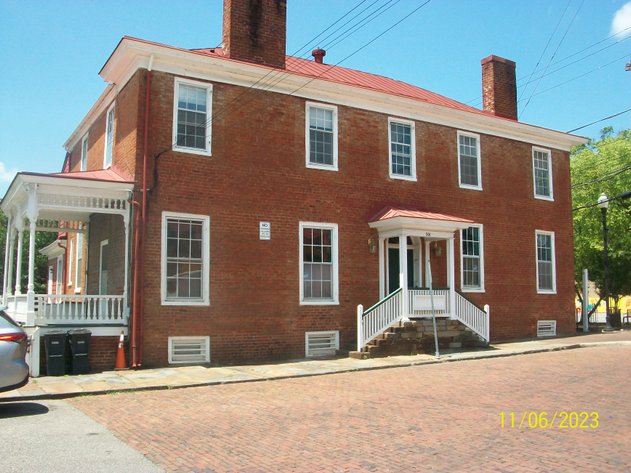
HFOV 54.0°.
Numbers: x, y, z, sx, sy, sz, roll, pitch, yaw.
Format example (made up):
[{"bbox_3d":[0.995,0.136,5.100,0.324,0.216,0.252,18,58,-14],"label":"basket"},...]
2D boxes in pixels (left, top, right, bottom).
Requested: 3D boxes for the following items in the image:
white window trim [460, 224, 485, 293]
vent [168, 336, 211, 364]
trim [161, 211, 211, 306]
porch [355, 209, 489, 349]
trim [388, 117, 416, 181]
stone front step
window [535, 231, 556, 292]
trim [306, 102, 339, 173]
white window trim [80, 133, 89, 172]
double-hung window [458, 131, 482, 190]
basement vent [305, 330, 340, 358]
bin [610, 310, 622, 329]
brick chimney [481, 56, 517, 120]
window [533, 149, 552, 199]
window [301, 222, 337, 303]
[{"bbox_3d":[4.964,0.681,19.755,1.110,2.190,0.140,4,-7,-31],"label":"white window trim"},{"bbox_3d":[-2.982,2.693,14.690,1.020,0.635,0.110,4,-7,-31],"label":"vent"},{"bbox_3d":[-3.074,0.551,14.729,1.180,2.200,0.150,3,-7,-31],"label":"trim"},{"bbox_3d":[2.912,1.172,17.399,4.804,4.180,1.496,3,-7,-31],"label":"porch"},{"bbox_3d":[2.602,-2.584,18.513,1.031,1.875,0.150,3,-7,-31],"label":"trim"},{"bbox_3d":[2.810,2.836,17.458,4.520,0.950,1.220,4,-7,-31],"label":"stone front step"},{"bbox_3d":[8.016,0.905,21.539,1.180,2.200,0.150,3,-7,-31],"label":"window"},{"bbox_3d":[0.184,-2.768,17.237,1.060,1.875,0.120,4,-7,-31],"label":"trim"},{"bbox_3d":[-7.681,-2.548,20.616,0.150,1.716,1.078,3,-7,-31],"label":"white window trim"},{"bbox_3d":[4.972,-2.431,19.965,1.031,1.875,0.150,3,-7,-31],"label":"double-hung window"},{"bbox_3d":[0.211,2.961,17.072,1.090,0.660,0.100,3,-6,-33],"label":"basement vent"},{"bbox_3d":[13.101,3.616,27.000,0.480,0.800,0.480,4,-7,-31],"label":"bin"},{"bbox_3d":[6.413,-5.062,21.582,1.160,2.140,0.540,4,-7,-31],"label":"brick chimney"},{"bbox_3d":[8.041,-2.204,21.941,1.030,1.850,0.140,4,-7,-31],"label":"window"},{"bbox_3d":[0.111,0.745,16.799,1.250,2.215,0.120,4,-7,-31],"label":"window"}]

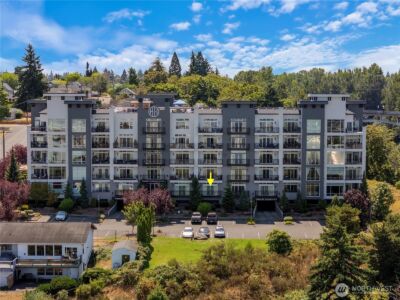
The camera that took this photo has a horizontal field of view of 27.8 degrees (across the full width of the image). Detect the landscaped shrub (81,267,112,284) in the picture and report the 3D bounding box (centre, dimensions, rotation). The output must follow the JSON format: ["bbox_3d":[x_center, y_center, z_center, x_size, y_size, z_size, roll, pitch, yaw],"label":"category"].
[{"bbox_3d":[-14.299,17.304,112.398,4.100,1.900,2.700,0,6,0],"label":"landscaped shrub"}]

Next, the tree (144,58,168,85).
[{"bbox_3d":[-17.209,-30.461,320.000,9.300,11.800,9.000,0,5,0],"label":"tree"}]

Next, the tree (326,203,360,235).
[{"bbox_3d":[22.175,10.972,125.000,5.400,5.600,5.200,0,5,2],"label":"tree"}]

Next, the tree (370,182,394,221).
[{"bbox_3d":[33.300,9.514,148.000,4.400,7.000,4.400,0,5,2],"label":"tree"}]

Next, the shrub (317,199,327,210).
[{"bbox_3d":[23.432,10.511,156.000,1.900,2.200,1.900,0,5,0],"label":"shrub"}]

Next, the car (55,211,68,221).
[{"bbox_3d":[-26.341,12.310,155.512,1.800,1.500,4.400,0,6,0],"label":"car"}]

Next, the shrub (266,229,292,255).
[{"bbox_3d":[12.678,14.592,129.000,4.000,3.700,3.900,0,5,0],"label":"shrub"}]

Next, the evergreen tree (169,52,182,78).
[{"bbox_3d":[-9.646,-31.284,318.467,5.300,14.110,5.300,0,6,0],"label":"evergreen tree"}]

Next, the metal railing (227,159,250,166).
[{"bbox_3d":[7.569,2.542,156.981,4.400,1.150,1.000,0,5,2],"label":"metal railing"}]

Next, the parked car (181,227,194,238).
[{"bbox_3d":[-2.044,13.954,138.874,1.820,1.470,4.600,0,5,0],"label":"parked car"}]

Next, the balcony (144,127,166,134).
[{"bbox_3d":[-8.904,-3.833,159.000,4.450,1.150,0.600,0,5,0],"label":"balcony"}]

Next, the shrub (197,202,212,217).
[{"bbox_3d":[0.904,11.165,152.300,2.900,2.400,2.800,0,5,2],"label":"shrub"}]

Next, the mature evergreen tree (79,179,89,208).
[{"bbox_3d":[-22.717,8.497,158.000,1.950,5.700,1.950,0,5,0],"label":"mature evergreen tree"}]

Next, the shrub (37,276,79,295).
[{"bbox_3d":[-18.081,17.190,103.000,5.100,1.800,3.200,0,5,2],"label":"shrub"}]

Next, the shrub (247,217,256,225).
[{"bbox_3d":[9.464,13.095,149.345,1.600,1.160,1.500,0,6,0],"label":"shrub"}]

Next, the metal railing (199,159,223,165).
[{"bbox_3d":[2.048,2.438,157.739,4.700,1.070,0.120,0,5,2],"label":"metal railing"}]

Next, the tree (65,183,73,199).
[{"bbox_3d":[-25.279,8.555,155.500,1.750,4.900,1.750,0,5,2],"label":"tree"}]

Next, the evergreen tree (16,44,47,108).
[{"bbox_3d":[-52.880,-22.798,253.981,8.600,20.500,8.600,0,5,0],"label":"evergreen tree"}]

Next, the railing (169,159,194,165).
[{"bbox_3d":[-3.522,2.435,162.803,4.910,1.130,0.120,0,5,0],"label":"railing"}]

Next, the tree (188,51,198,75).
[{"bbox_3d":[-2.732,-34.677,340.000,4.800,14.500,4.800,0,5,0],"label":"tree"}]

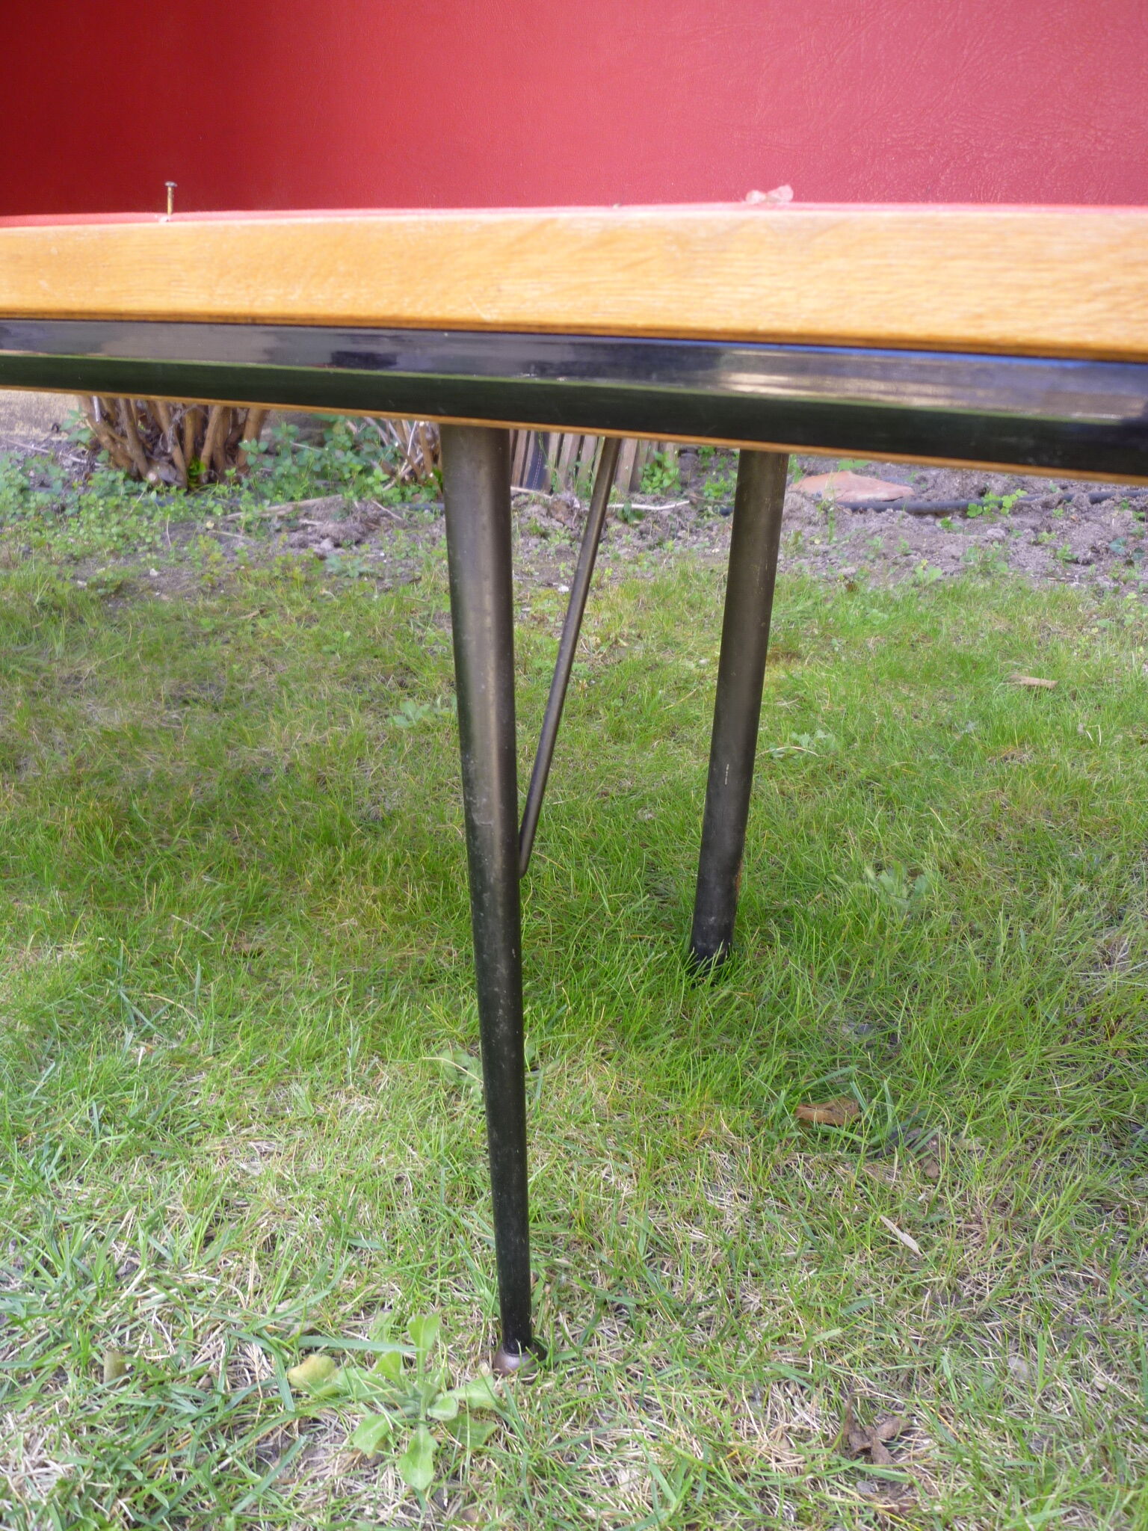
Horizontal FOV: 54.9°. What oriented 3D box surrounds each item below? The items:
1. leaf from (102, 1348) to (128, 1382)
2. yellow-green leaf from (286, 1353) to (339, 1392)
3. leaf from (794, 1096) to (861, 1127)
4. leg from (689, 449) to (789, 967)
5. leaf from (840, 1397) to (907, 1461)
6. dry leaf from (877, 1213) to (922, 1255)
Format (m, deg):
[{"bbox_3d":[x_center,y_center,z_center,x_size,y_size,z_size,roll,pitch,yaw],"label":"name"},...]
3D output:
[{"bbox_3d":[-0.293,0.384,0.707,0.014,0.010,0.020,-1,29,0],"label":"leaf"},{"bbox_3d":[-0.166,0.384,0.699,0.034,0.014,0.023,-1,29,0],"label":"yellow-green leaf"},{"bbox_3d":[0.202,0.275,0.880,0.050,0.014,0.026,-1,29,0],"label":"leaf"},{"bbox_3d":[0.136,-0.050,0.923,0.039,0.563,0.039,1,28,-1],"label":"leg"},{"bbox_3d":[0.180,0.398,0.662,0.037,0.016,0.033,-1,29,0],"label":"leaf"},{"bbox_3d":[0.230,0.332,0.782,0.009,0.007,0.037,-19,33,-30],"label":"dry leaf"}]

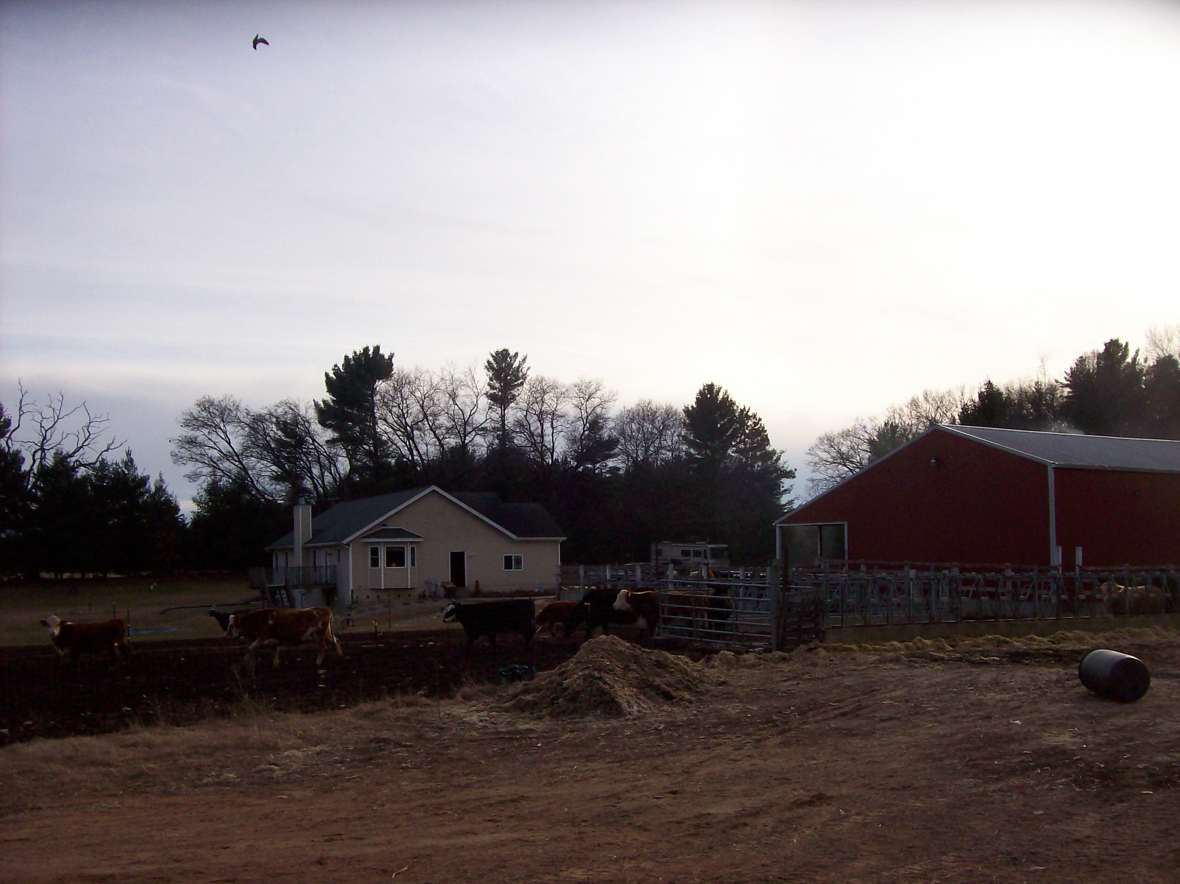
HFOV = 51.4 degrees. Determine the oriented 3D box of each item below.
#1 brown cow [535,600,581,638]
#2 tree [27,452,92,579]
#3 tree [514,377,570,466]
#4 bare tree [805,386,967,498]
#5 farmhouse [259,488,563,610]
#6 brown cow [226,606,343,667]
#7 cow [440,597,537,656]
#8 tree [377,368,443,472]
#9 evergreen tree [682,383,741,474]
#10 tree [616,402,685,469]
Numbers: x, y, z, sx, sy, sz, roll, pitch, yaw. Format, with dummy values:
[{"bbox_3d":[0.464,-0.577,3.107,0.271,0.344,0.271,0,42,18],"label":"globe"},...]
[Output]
[{"bbox_3d":[-0.658,4.976,34.474,1.850,1.030,0.600,1,-6,-12],"label":"brown cow"},{"bbox_3d":[-42.562,5.901,97.939,5.160,10.230,5.200,0,-6,0],"label":"tree"},{"bbox_3d":[-4.392,3.406,112.234,5.800,19.170,5.800,0,-6,0],"label":"tree"},{"bbox_3d":[27.322,3.749,112.173,14.820,17.960,10.000,0,-6,0],"label":"bare tree"},{"bbox_3d":[-11.957,6.907,80.868,14.100,6.930,19.400,2,-6,-26],"label":"farmhouse"},{"bbox_3d":[-6.496,4.136,26.021,2.380,1.260,0.700,1,-6,-10],"label":"brown cow"},{"bbox_3d":[-2.389,4.355,29.010,2.150,1.330,0.680,1,-6,-18],"label":"cow"},{"bbox_3d":[-16.276,3.070,110.267,6.500,19.630,6.500,0,-6,0],"label":"tree"},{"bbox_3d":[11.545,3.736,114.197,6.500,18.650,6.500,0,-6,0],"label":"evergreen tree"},{"bbox_3d":[5.798,4.674,118.127,6.650,17.670,6.800,0,-6,0],"label":"tree"}]

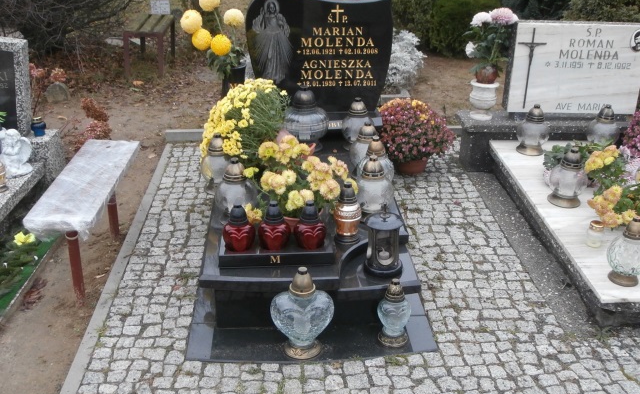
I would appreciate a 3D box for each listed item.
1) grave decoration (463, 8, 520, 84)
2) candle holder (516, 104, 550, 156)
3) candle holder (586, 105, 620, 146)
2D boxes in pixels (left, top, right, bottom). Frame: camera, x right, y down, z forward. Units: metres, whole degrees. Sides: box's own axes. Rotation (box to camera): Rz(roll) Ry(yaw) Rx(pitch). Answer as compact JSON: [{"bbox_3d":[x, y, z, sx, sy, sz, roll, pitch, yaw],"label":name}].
[{"bbox_3d":[0.952,-0.836,3.925,0.290,0.410,0.270,-1,25,-3],"label":"grave decoration"},{"bbox_3d":[1.224,-0.391,4.019,0.185,0.275,0.185,-1,26,-3],"label":"candle holder"},{"bbox_3d":[1.626,-0.394,4.029,0.185,0.275,0.185,-1,26,-3],"label":"candle holder"}]

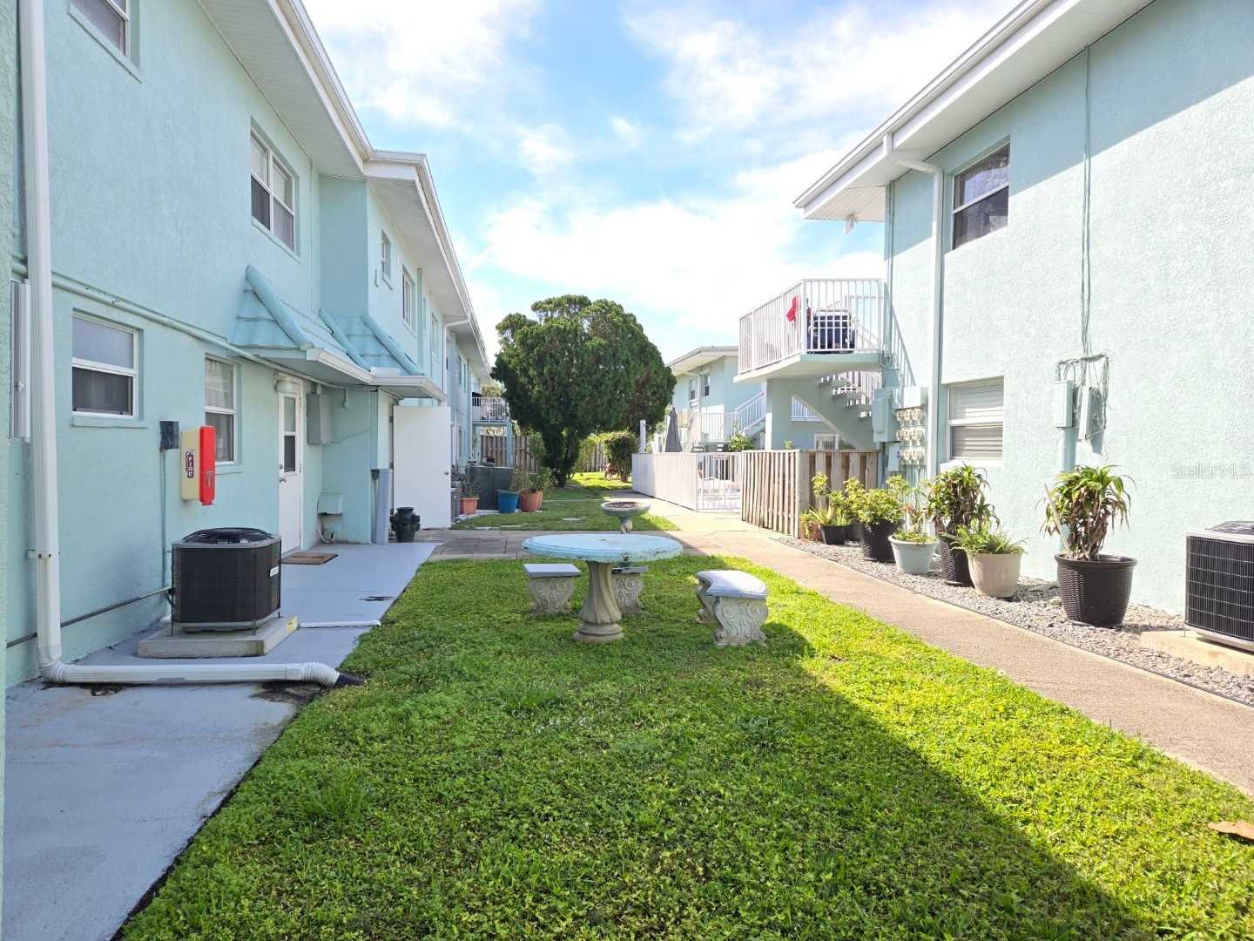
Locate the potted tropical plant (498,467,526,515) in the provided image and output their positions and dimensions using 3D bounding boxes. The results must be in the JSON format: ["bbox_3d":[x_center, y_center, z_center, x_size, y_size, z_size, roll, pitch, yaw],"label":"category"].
[{"bbox_3d":[-2.461,0.398,17.740,0.620,1.030,0.600,0,1,-8],"label":"potted tropical plant"}]

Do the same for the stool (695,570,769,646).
[{"bbox_3d":[0.750,1.008,6.293,0.470,0.390,1.000,0,1,-3],"label":"stool"}]

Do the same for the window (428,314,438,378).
[{"bbox_3d":[-5.016,-3.414,21.543,0.140,1.100,1.700,0,1,-8],"label":"window"}]

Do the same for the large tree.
[{"bbox_3d":[-1.643,-2.845,30.153,6.500,6.900,6.200,0,1,-8],"label":"large tree"}]

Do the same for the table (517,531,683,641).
[{"bbox_3d":[-0.186,0.858,5.991,1.170,0.700,1.170,0,1,-8],"label":"table"}]

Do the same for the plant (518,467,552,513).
[{"bbox_3d":[-2.015,0.402,18.038,0.720,1.000,0.680,0,1,-8],"label":"plant"}]

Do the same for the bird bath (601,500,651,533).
[{"bbox_3d":[-0.009,0.743,8.870,0.530,0.790,0.530,0,1,-8],"label":"bird bath"}]

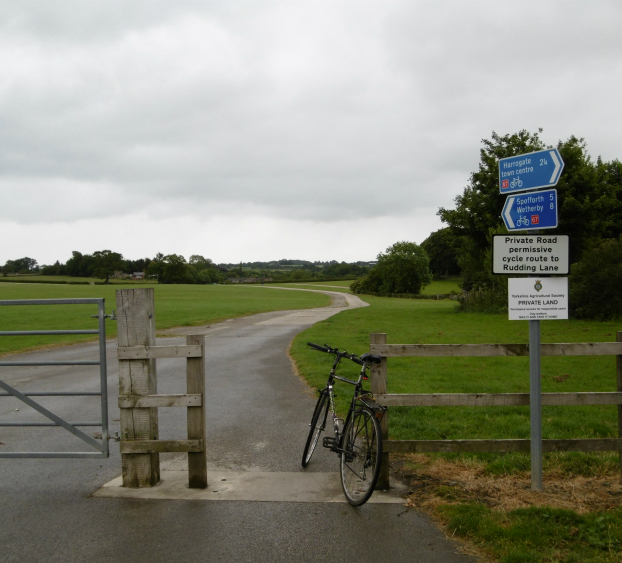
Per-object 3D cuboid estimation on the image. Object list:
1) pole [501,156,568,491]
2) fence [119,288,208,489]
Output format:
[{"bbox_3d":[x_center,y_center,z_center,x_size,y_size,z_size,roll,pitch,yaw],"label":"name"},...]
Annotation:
[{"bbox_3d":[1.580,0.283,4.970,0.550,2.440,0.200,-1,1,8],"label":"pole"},{"bbox_3d":[-1.100,0.785,5.200,0.630,1.460,0.250,-1,1,-1],"label":"fence"}]

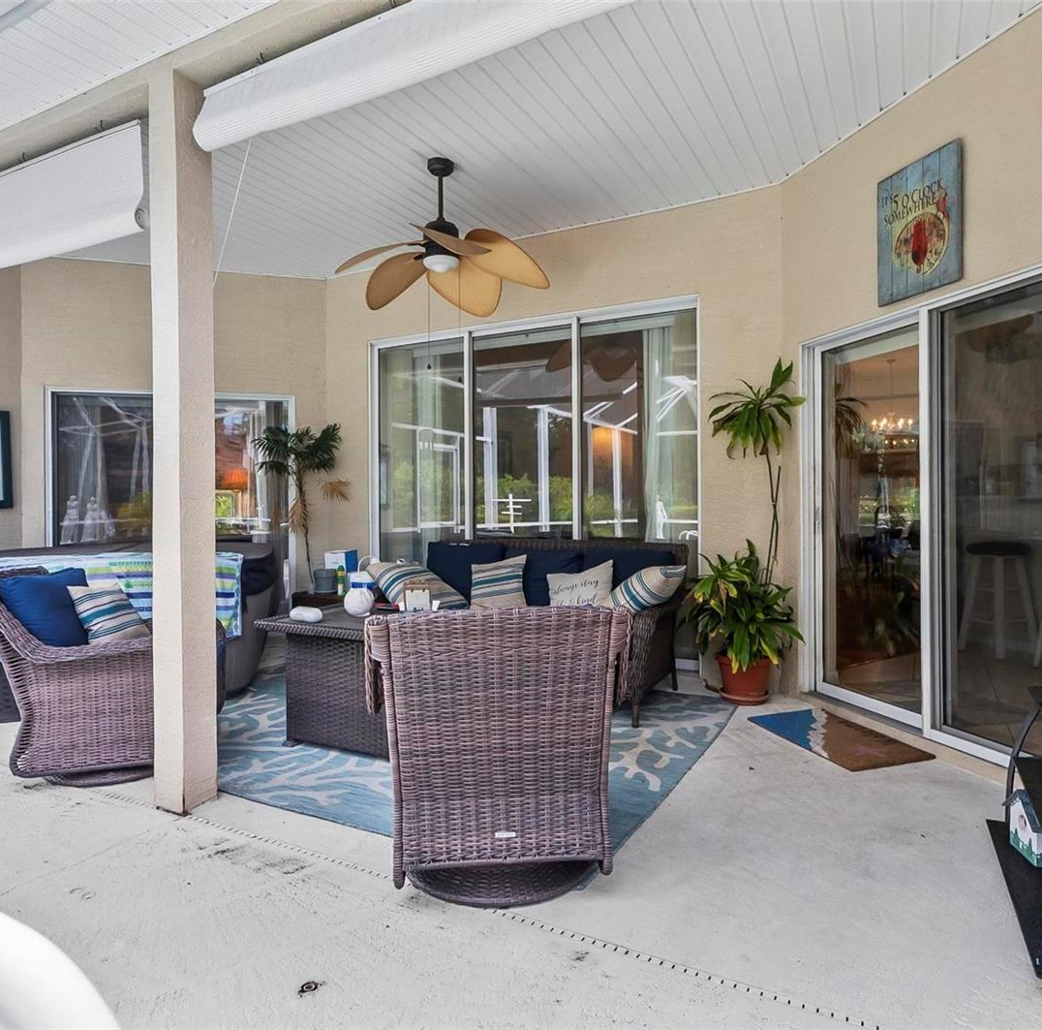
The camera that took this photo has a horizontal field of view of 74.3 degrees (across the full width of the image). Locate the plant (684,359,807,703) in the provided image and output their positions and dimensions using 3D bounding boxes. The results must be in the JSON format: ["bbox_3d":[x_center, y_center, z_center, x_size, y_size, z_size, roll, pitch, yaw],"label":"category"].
[{"bbox_3d":[1.310,0.085,4.030,0.700,2.020,0.600,0,0,28],"label":"plant"}]

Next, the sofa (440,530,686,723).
[{"bbox_3d":[-0.045,0.650,4.443,1.970,0.900,0.900,0,0,28],"label":"sofa"}]

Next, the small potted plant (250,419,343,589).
[{"bbox_3d":[-1.665,-0.055,5.200,0.700,1.250,0.620,0,0,0],"label":"small potted plant"}]

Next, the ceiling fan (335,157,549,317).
[{"bbox_3d":[-0.454,-1.621,3.906,1.200,0.738,1.200,0,1,28],"label":"ceiling fan"}]

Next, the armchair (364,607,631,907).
[{"bbox_3d":[-0.115,0.675,2.235,0.730,0.870,0.840,0,0,-10],"label":"armchair"}]

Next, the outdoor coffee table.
[{"bbox_3d":[-0.635,0.803,3.400,1.050,0.610,0.750,0,0,28],"label":"outdoor coffee table"}]

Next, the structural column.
[{"bbox_3d":[-1.296,-0.260,2.639,0.162,2.745,0.148,0,1,28],"label":"structural column"}]

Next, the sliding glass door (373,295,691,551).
[{"bbox_3d":[-0.031,-0.183,5.089,2.712,2.457,0.100,0,1,28],"label":"sliding glass door"}]

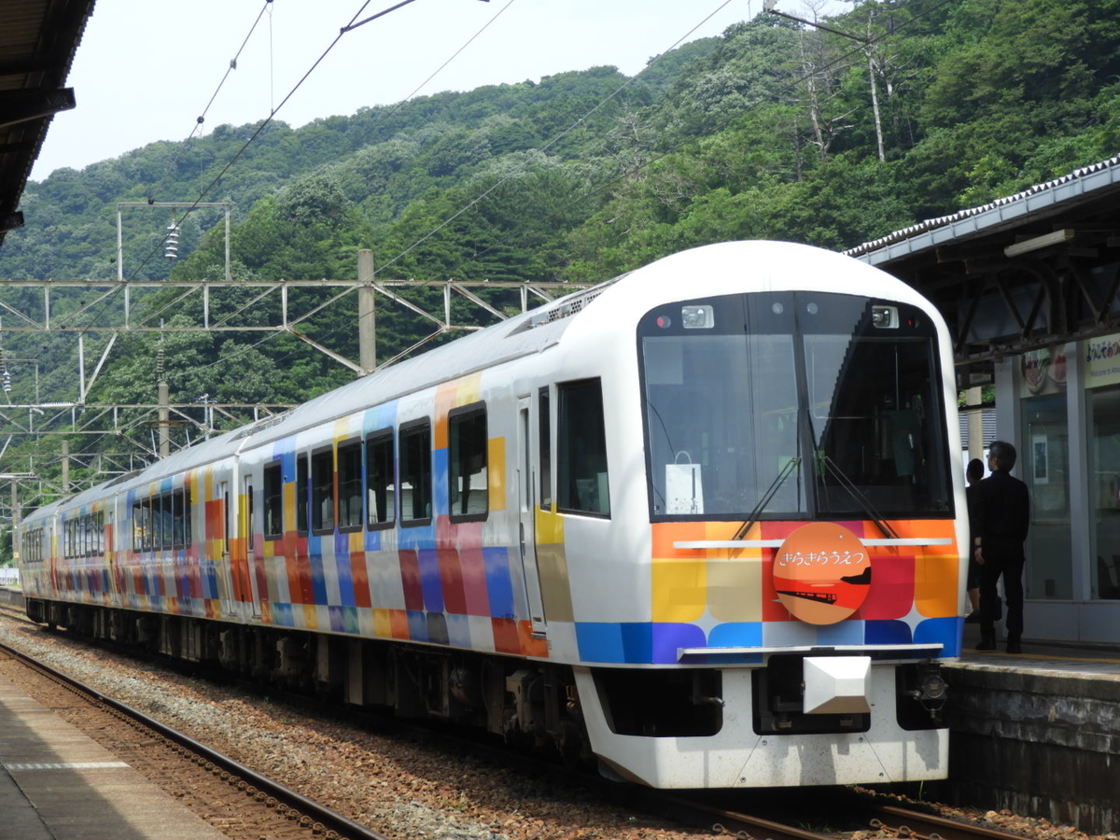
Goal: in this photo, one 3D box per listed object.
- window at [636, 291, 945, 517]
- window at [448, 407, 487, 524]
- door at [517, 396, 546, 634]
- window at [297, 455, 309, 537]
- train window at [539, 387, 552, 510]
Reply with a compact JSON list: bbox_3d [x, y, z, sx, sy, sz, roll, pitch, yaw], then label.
[{"bbox_3d":[1.664,-0.098,21.283,2.200,1.600,0.420,0,-3,-13],"label":"window"},{"bbox_3d":[-0.730,0.367,25.350,0.080,0.970,1.640,0,-3,-13],"label":"window"},{"bbox_3d":[-0.206,0.713,23.120,0.120,1.810,0.530,0,-3,-13],"label":"door"},{"bbox_3d":[-2.898,0.860,34.997,0.080,0.970,0.870,0,-3,-13],"label":"window"},{"bbox_3d":[-0.079,0.219,22.456,0.080,0.940,0.350,0,-3,-13],"label":"train window"}]

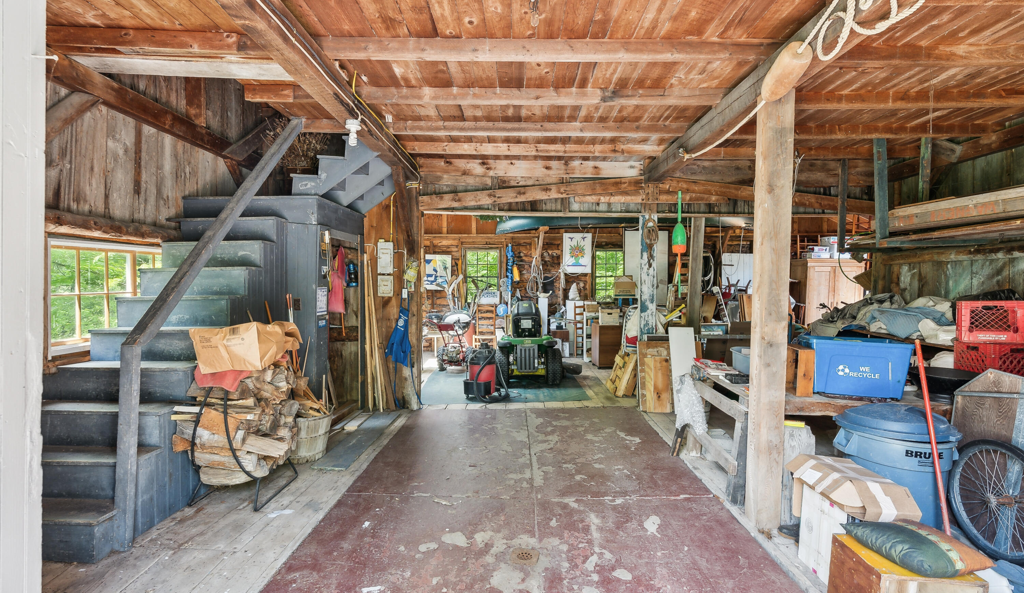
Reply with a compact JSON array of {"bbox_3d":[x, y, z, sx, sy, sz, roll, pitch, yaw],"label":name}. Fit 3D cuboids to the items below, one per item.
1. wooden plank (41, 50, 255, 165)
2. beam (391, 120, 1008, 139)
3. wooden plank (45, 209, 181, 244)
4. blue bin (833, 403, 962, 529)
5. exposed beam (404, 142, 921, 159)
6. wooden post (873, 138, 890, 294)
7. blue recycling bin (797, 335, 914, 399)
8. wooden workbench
[{"bbox_3d":[-3.037,-1.564,4.420,0.100,0.150,2.500,0,2,-2],"label":"wooden plank"},{"bbox_3d":[1.621,-1.493,4.310,5.302,0.100,0.090,0,2,0],"label":"beam"},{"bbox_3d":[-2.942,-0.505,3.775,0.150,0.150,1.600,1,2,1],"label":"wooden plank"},{"bbox_3d":[2.150,0.994,2.720,0.580,0.710,0.580,1,2,1],"label":"blue bin"},{"bbox_3d":[1.554,-1.517,5.000,5.332,0.100,0.090,0,2,0],"label":"exposed beam"},{"bbox_3d":[3.180,-0.703,4.163,0.110,1.310,0.080,1,2,1],"label":"wooden post"},{"bbox_3d":[2.313,0.456,3.282,0.580,0.335,0.410,3,2,19],"label":"blue recycling bin"},{"bbox_3d":[2.087,0.979,3.461,1.350,0.700,1.050,1,2,1],"label":"wooden workbench"}]

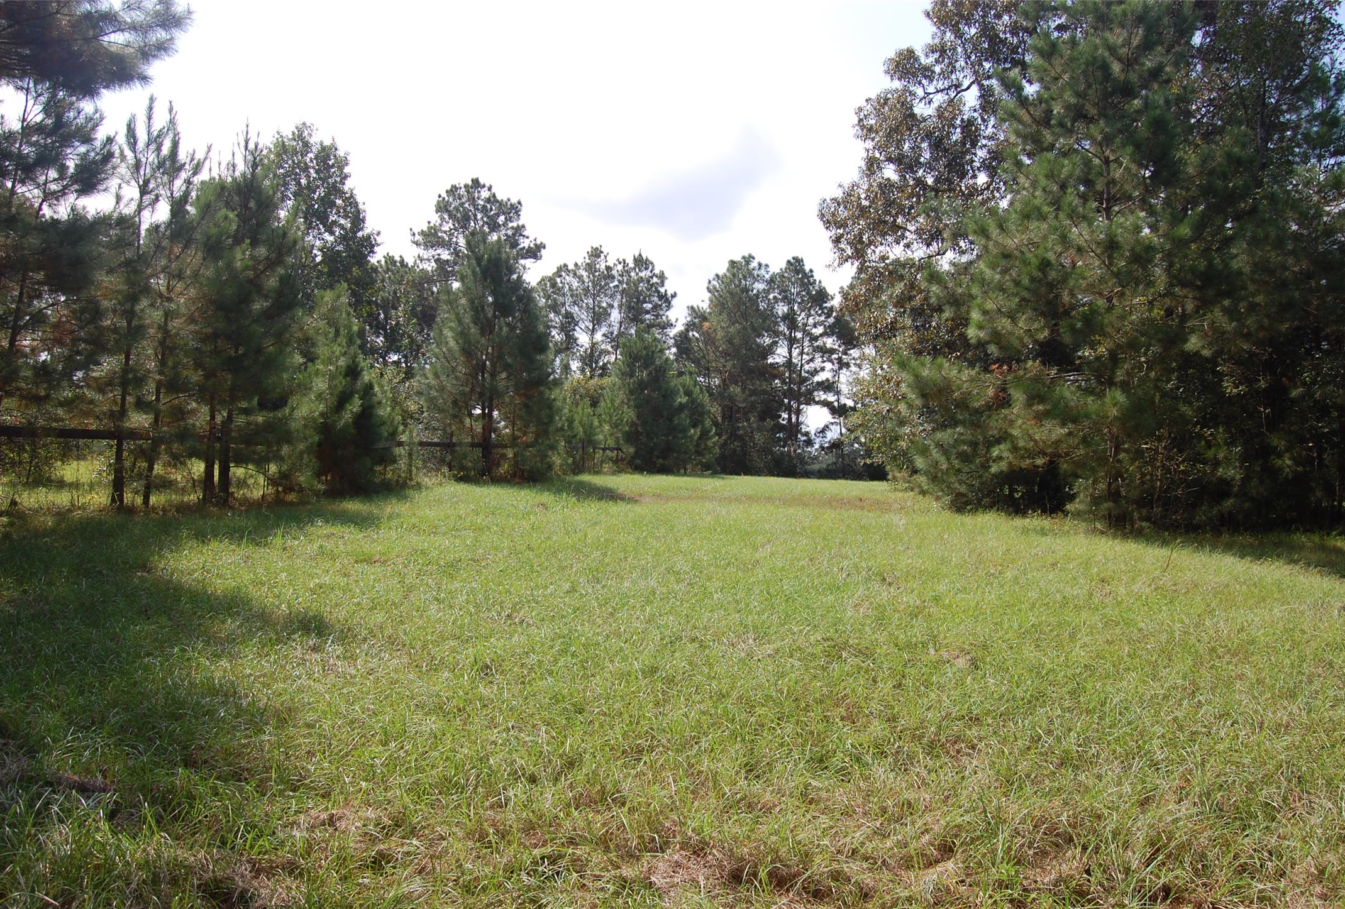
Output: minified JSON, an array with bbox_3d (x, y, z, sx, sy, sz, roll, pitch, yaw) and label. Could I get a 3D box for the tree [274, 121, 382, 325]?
[{"bbox_3d":[-12.990,-5.610,38.000,4.240,13.350,4.240,0,0,0],"label":"tree"}]

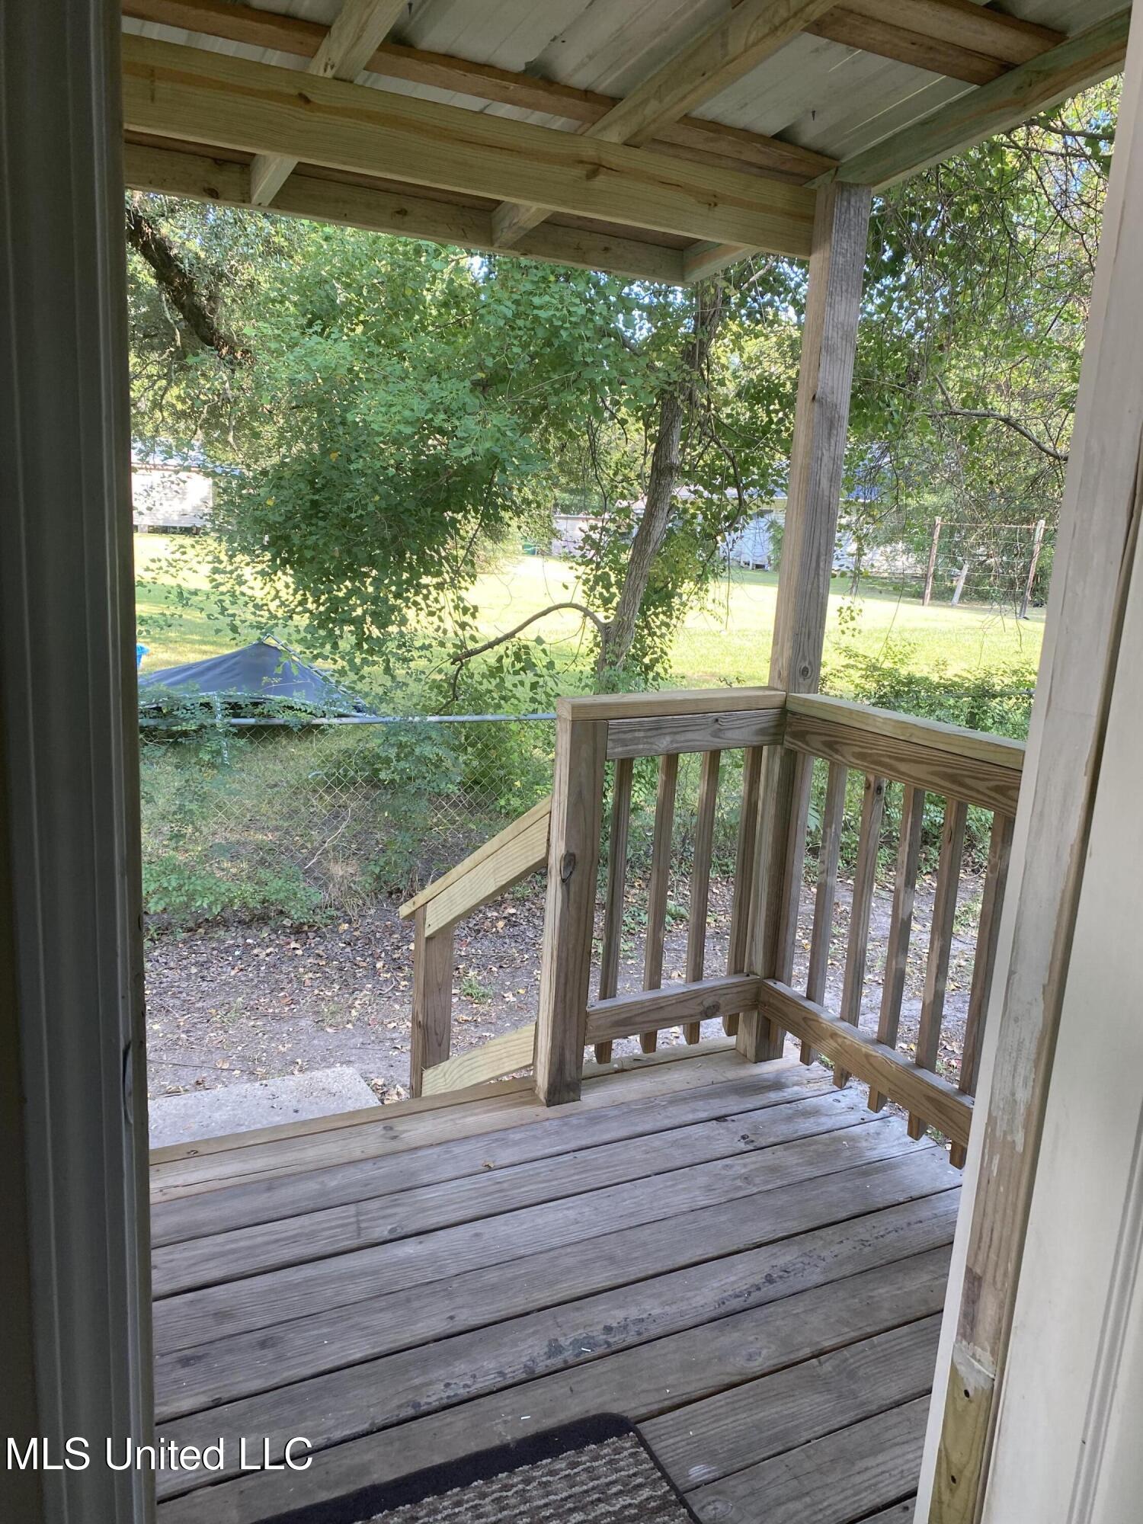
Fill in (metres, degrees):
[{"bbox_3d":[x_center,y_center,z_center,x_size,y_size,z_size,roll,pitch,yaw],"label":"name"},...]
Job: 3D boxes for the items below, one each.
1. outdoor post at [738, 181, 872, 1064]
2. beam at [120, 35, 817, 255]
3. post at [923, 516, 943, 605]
[{"bbox_3d":[0.558,-0.262,2.830,0.088,2.130,0.088,-3,13,-27],"label":"outdoor post"},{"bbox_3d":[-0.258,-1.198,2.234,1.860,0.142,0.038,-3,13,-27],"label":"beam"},{"bbox_3d":[8.208,-4.570,26.000,0.110,2.050,0.110,7,12,16],"label":"post"}]

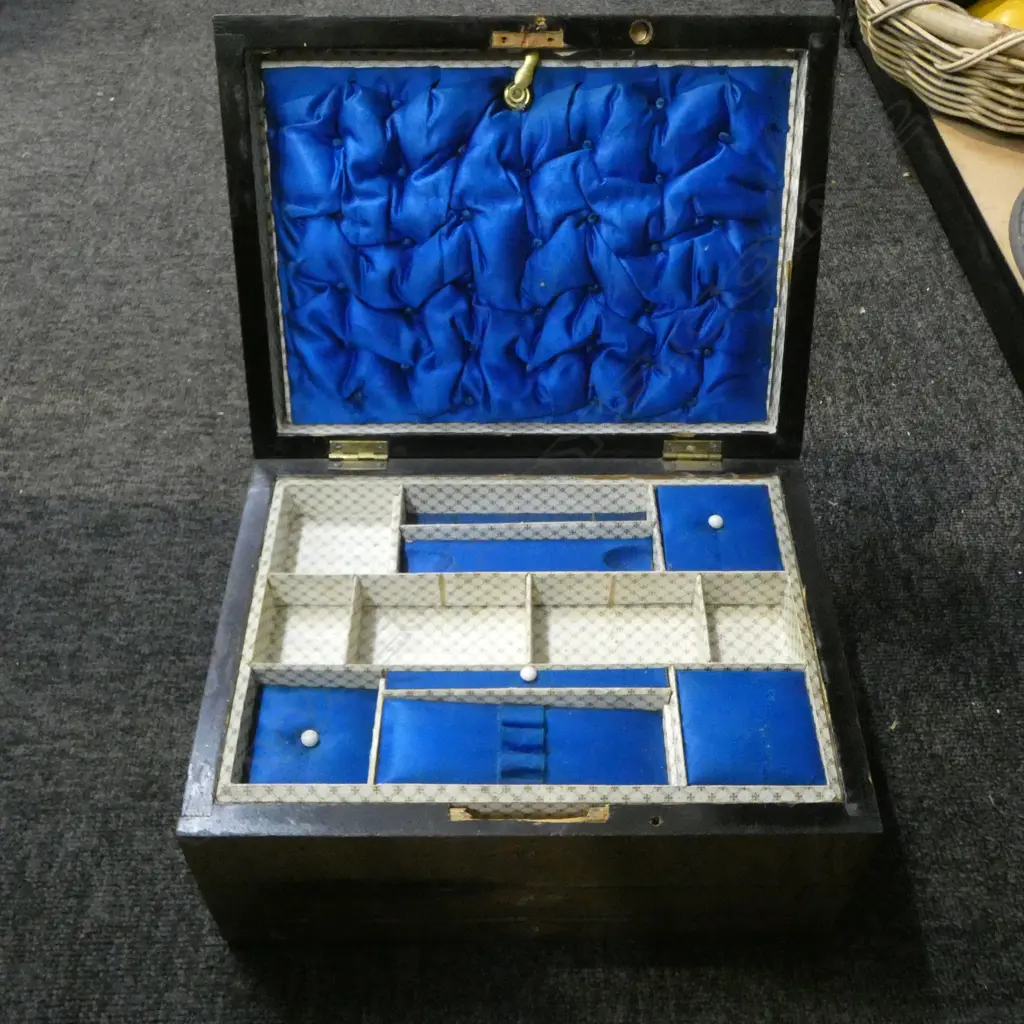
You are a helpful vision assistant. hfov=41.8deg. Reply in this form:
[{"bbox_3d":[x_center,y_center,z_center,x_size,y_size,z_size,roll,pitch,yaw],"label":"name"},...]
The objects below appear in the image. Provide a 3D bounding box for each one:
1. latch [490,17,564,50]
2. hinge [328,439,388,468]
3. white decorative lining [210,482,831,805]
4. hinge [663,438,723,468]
[{"bbox_3d":[0.008,-0.230,0.645,0.035,0.014,0.004,0,22,0],"label":"latch"},{"bbox_3d":[-0.083,-0.030,0.721,0.032,0.015,0.008,0,28,0],"label":"hinge"},{"bbox_3d":[0.008,0.067,0.665,0.272,0.036,0.196,0,48,0],"label":"white decorative lining"},{"bbox_3d":[0.098,-0.030,0.721,0.032,0.015,0.009,0,28,0],"label":"hinge"}]

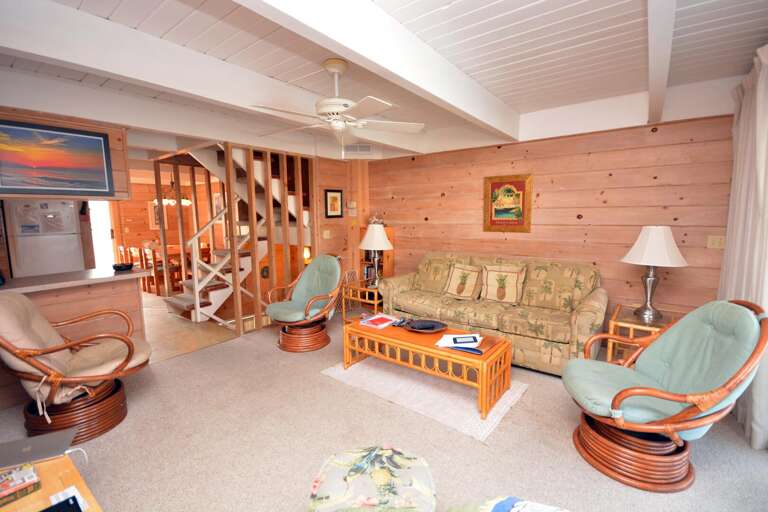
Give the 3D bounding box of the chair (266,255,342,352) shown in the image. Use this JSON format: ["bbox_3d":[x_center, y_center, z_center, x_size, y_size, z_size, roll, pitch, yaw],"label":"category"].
[{"bbox_3d":[-0.826,0.484,3.438,0.686,0.921,0.845,5,9,36],"label":"chair"}]

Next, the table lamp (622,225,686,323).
[{"bbox_3d":[2.167,0.148,2.583,0.413,0.767,0.413,6,10,39],"label":"table lamp"}]

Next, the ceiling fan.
[{"bbox_3d":[-0.335,-1.033,2.253,1.246,0.633,1.246,6,10,39],"label":"ceiling fan"}]

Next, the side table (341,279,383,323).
[{"bbox_3d":[-0.135,0.605,4.185,0.485,0.478,0.623,5,9,35],"label":"side table"}]

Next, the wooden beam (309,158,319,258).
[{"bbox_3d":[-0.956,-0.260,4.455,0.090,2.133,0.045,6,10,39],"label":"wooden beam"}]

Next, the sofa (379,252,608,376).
[{"bbox_3d":[1.070,0.484,3.477,2.209,0.886,0.817,6,10,39],"label":"sofa"}]

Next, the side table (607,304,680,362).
[{"bbox_3d":[2.222,0.772,2.696,0.494,0.505,0.609,6,10,39],"label":"side table"}]

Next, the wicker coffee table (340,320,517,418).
[{"bbox_3d":[0.328,0.836,2.720,1.282,0.398,0.546,5,9,37],"label":"wicker coffee table"}]

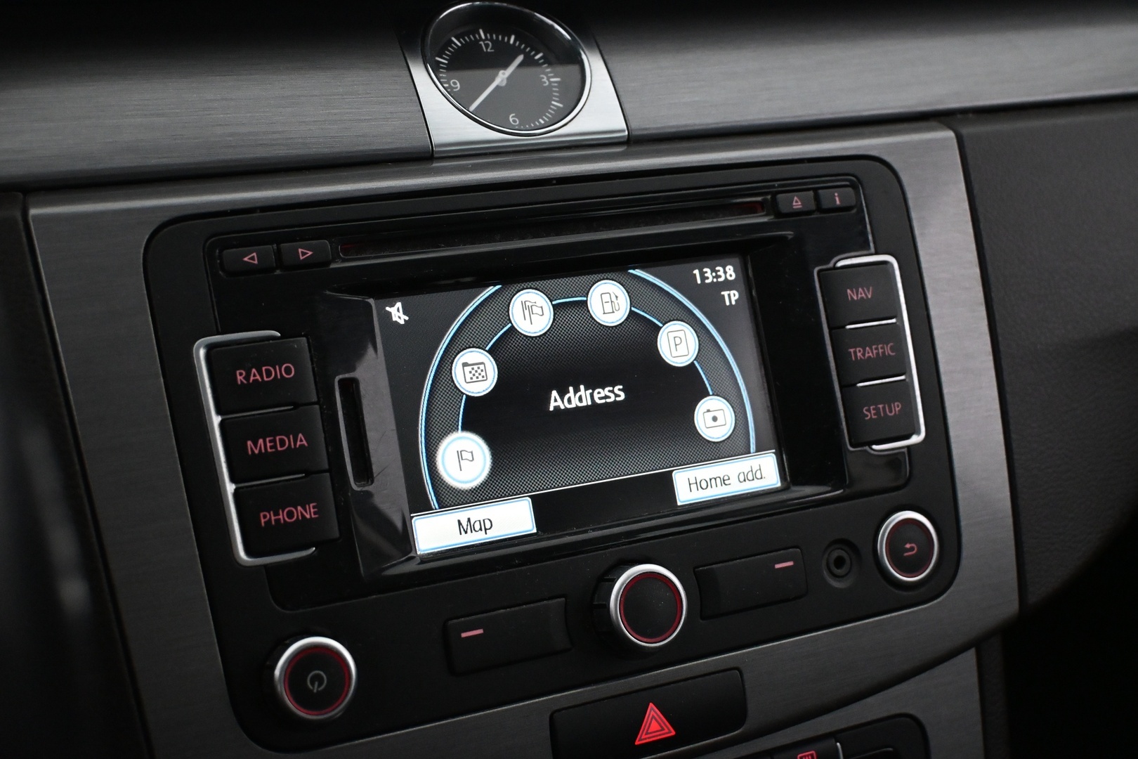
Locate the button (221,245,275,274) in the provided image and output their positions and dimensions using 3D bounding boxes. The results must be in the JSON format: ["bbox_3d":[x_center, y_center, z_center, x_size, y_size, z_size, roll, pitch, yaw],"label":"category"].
[{"bbox_3d":[-0.078,-0.029,0.368,0.013,0.005,0.005,-8,-2,-23],"label":"button"}]

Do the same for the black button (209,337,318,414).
[{"bbox_3d":[-0.074,-0.001,0.368,0.023,0.015,0.006,-8,-2,-23],"label":"black button"}]

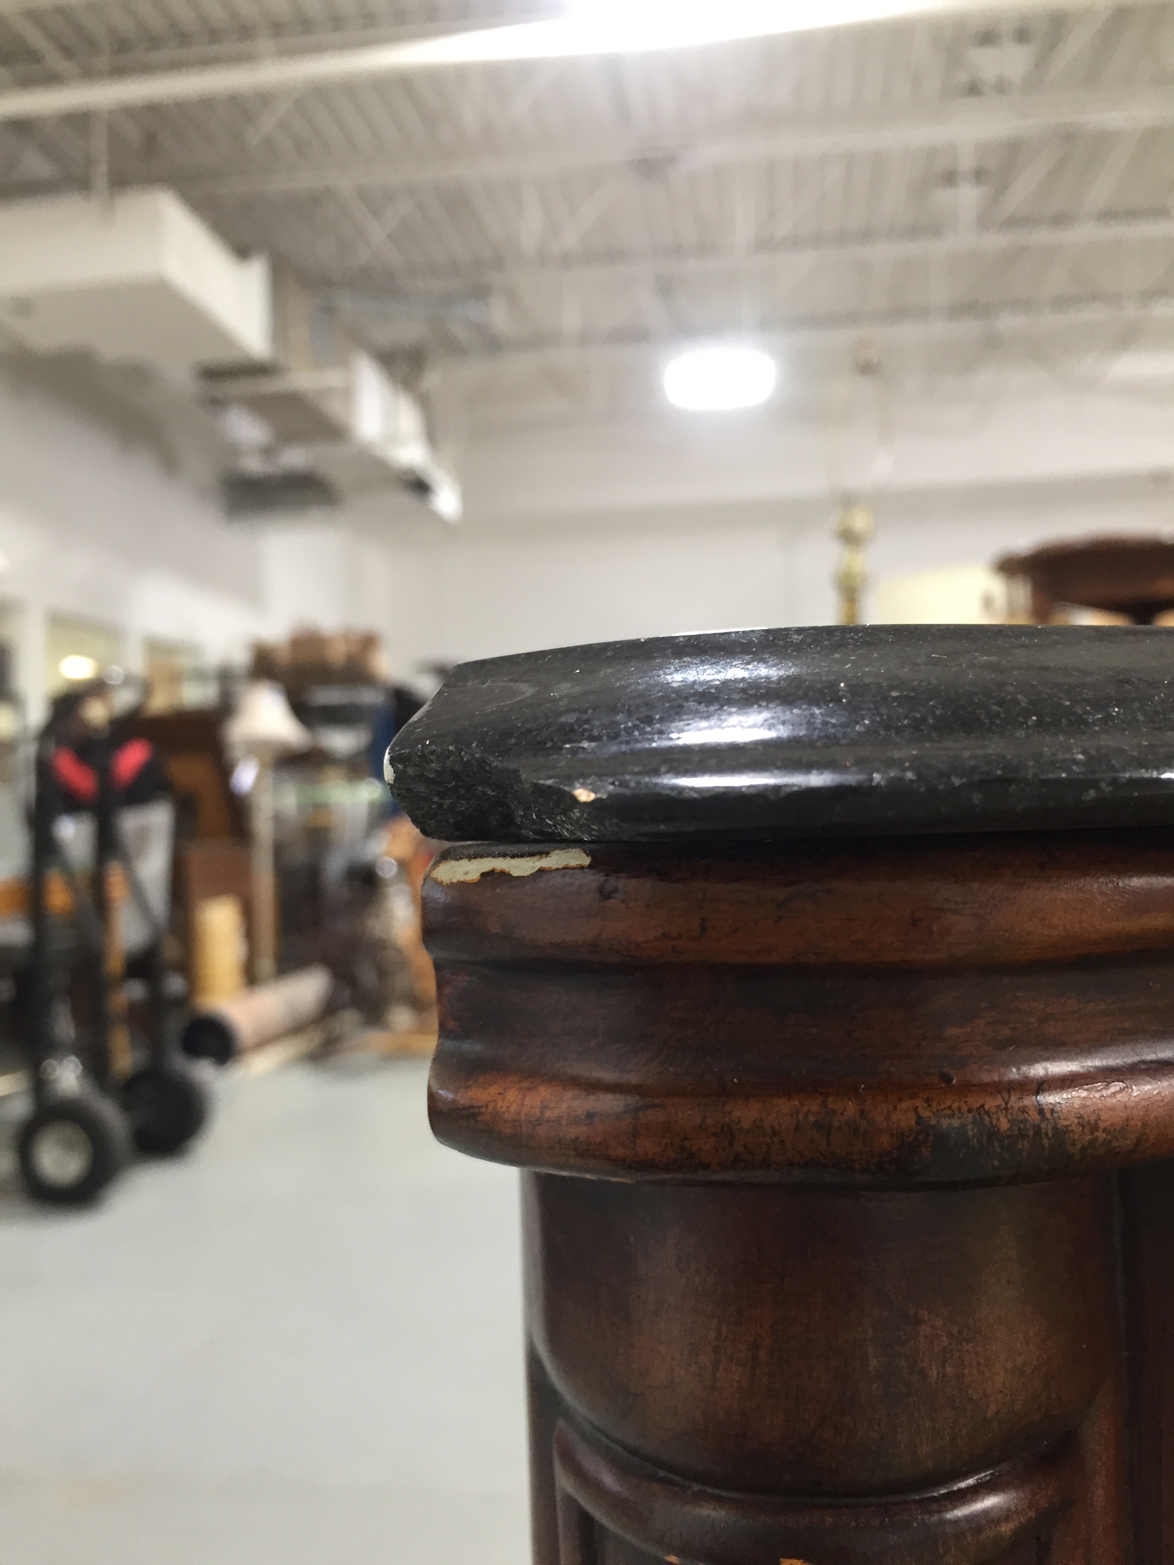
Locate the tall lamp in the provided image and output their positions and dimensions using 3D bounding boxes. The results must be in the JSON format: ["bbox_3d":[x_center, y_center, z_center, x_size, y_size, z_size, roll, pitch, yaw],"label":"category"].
[{"bbox_3d":[-1.460,0.300,5.950,0.370,1.520,0.370,-1,-1,0],"label":"tall lamp"}]

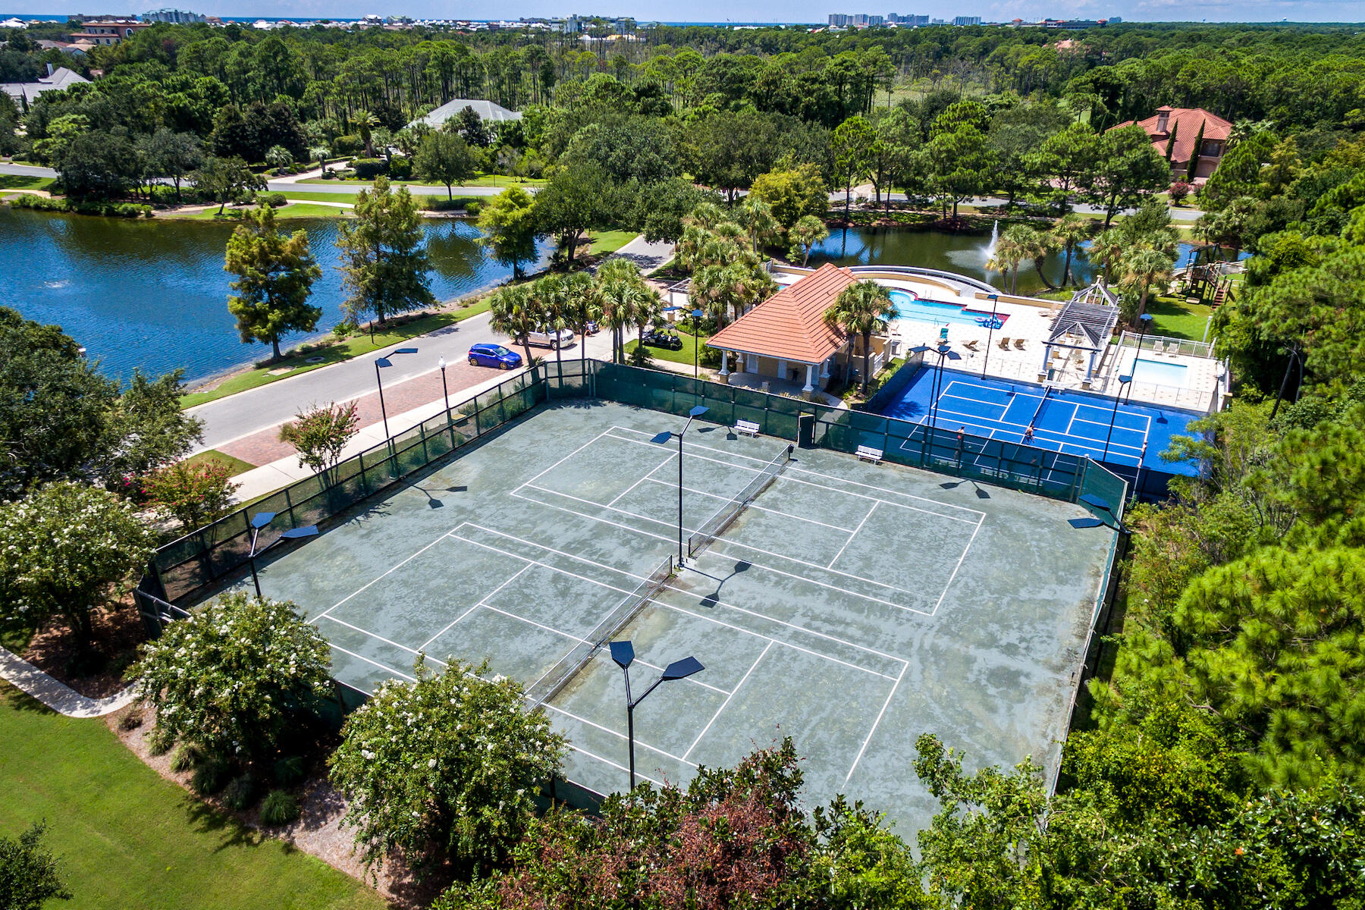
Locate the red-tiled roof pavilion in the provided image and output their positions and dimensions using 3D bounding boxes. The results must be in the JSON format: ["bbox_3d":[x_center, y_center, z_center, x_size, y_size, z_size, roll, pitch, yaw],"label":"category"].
[{"bbox_3d":[10.038,-10.915,60.140,8.556,6.898,17.547,16,31,27],"label":"red-tiled roof pavilion"}]

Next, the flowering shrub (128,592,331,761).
[{"bbox_3d":[-16.293,8.199,27.750,6.350,5.536,6.324,17,31,28],"label":"flowering shrub"}]

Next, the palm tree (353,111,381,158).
[{"bbox_3d":[-61.048,-61.252,145.657,5.000,8.800,5.000,-9,28,-19],"label":"palm tree"}]

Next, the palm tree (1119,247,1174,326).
[{"bbox_3d":[42.232,-15.067,68.105,4.300,7.000,4.300,16,30,28],"label":"palm tree"}]

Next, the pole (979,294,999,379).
[{"bbox_3d":[23.028,-8.730,57.178,0.838,6.585,1.297,16,31,27],"label":"pole"}]

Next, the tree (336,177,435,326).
[{"bbox_3d":[-26.995,-18.222,68.917,8.600,13.460,8.300,-11,32,-19],"label":"tree"}]

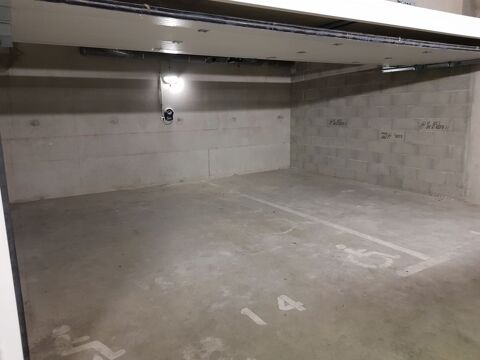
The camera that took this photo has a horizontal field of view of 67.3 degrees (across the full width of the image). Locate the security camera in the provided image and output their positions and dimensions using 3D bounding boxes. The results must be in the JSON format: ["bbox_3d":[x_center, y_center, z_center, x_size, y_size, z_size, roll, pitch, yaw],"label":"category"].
[{"bbox_3d":[-1.360,-1.208,6.858,0.190,0.280,0.120,-8,12,-31],"label":"security camera"}]

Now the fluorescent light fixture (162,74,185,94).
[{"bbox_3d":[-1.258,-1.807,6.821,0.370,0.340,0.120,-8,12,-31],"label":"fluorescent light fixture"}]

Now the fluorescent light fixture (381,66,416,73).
[{"bbox_3d":[2.621,-1.827,5.962,0.100,0.070,0.620,-8,12,-31],"label":"fluorescent light fixture"}]

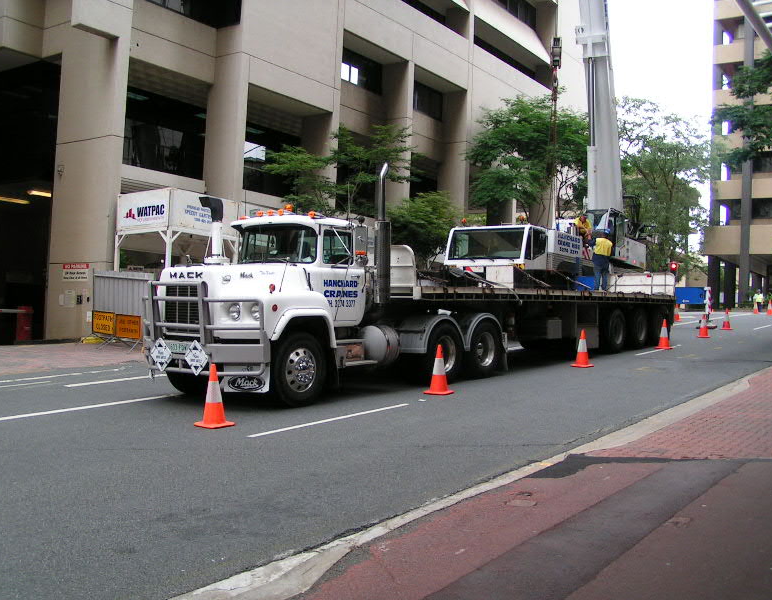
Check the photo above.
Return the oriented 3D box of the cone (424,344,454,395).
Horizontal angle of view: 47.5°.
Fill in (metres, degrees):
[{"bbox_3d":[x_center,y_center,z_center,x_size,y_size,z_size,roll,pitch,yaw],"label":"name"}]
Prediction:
[{"bbox_3d":[0.783,1.008,12.784,0.370,0.700,0.370,1,-1,26],"label":"cone"}]

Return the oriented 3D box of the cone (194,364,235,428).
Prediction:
[{"bbox_3d":[-1.955,1.089,10.073,0.370,0.700,0.370,1,-1,27],"label":"cone"}]

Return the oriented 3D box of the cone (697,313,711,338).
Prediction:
[{"bbox_3d":[9.552,0.777,26.404,0.370,0.700,0.370,1,-1,28],"label":"cone"}]

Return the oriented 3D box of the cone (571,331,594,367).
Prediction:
[{"bbox_3d":[3.781,0.922,16.854,0.370,0.700,0.370,2,-1,-44],"label":"cone"}]

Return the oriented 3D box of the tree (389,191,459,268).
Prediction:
[{"bbox_3d":[1.324,-1.483,31.000,2.900,4.770,2.900,1,-2,34],"label":"tree"}]

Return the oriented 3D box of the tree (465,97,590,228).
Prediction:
[{"bbox_3d":[6.166,-4.146,38.000,5.600,9.490,5.600,1,-2,34],"label":"tree"}]

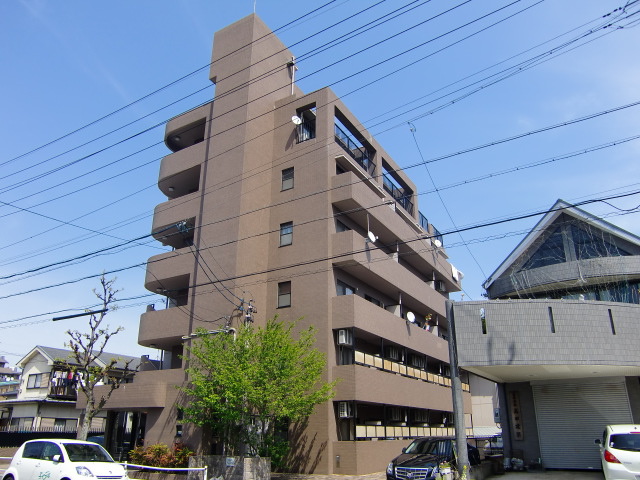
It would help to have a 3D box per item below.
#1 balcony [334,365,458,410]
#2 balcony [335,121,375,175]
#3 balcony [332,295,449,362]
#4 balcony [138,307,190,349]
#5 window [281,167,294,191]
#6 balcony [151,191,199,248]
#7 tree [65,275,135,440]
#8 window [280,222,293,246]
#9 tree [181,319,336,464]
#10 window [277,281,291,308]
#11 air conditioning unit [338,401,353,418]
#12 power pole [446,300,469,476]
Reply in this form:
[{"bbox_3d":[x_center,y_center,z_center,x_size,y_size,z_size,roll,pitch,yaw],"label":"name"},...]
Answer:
[{"bbox_3d":[4.869,8.145,27.123,1.208,1.359,16.163,-11,-23,28],"label":"balcony"},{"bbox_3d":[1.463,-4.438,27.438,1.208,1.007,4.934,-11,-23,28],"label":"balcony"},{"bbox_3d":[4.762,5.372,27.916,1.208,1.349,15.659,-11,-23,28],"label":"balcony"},{"bbox_3d":[-6.782,4.239,24.626,4.230,1.349,2.518,-11,-23,28],"label":"balcony"},{"bbox_3d":[-1.507,-2.901,24.882,0.675,1.148,0.141,-11,-23,28],"label":"window"},{"bbox_3d":[-6.822,-1.002,26.643,4.330,1.359,2.568,-11,-23,28],"label":"balcony"},{"bbox_3d":[-7.382,4.455,17.169,2.518,6.798,2.417,9,-22,-21],"label":"tree"},{"bbox_3d":[-1.525,-0.252,23.902,0.675,1.138,0.141,-11,-23,28],"label":"window"},{"bbox_3d":[-2.140,5.326,17.978,5.136,5.388,4.532,3,-20,-6],"label":"tree"},{"bbox_3d":[-1.542,2.421,22.912,0.675,1.178,0.141,-11,-23,28],"label":"window"},{"bbox_3d":[1.052,7.021,21.296,0.302,0.564,0.806,-11,-23,28],"label":"air conditioning unit"},{"bbox_3d":[4.709,5.073,17.900,0.362,6.093,0.362,-5,-21,13],"label":"power pole"}]

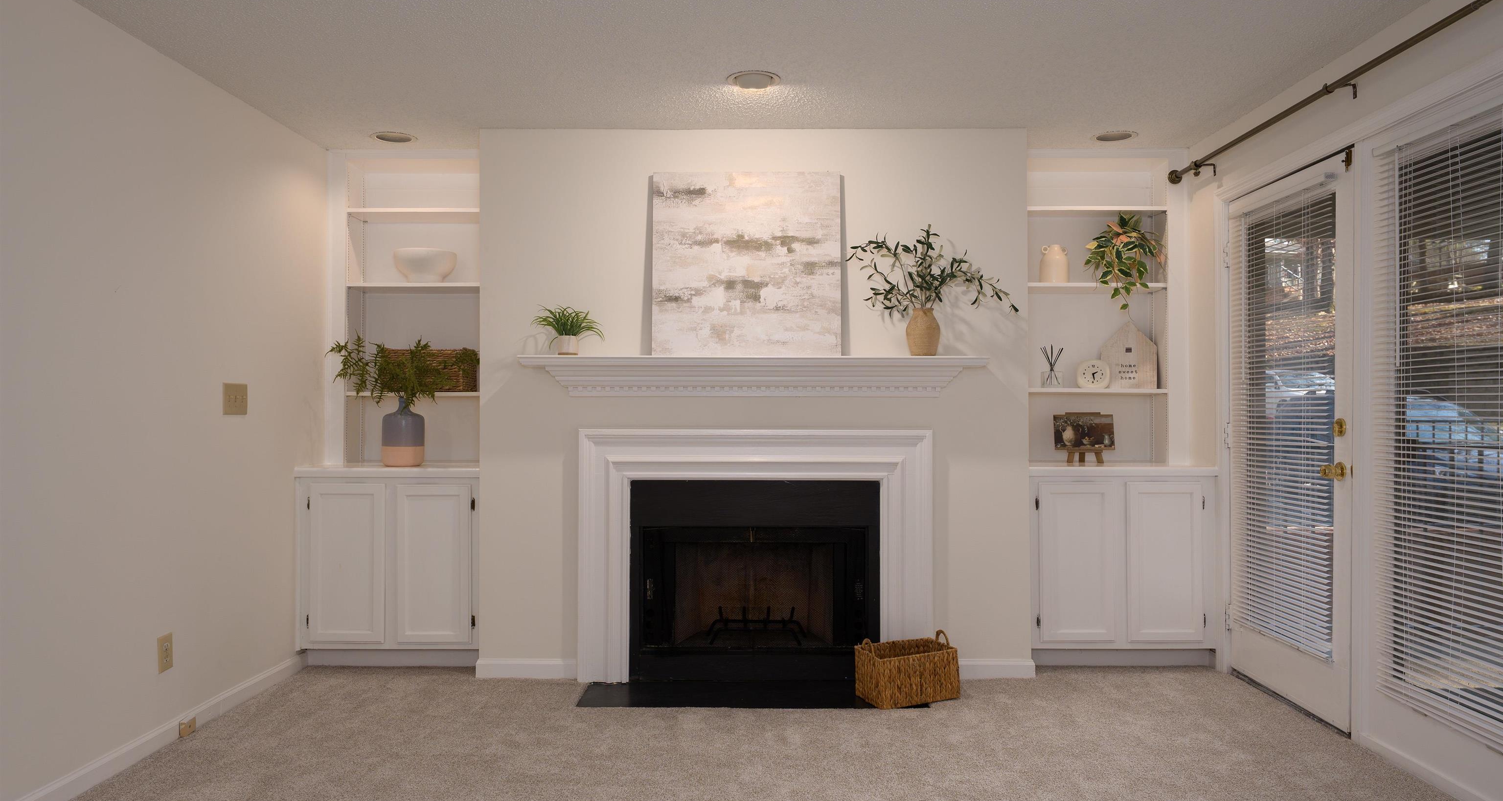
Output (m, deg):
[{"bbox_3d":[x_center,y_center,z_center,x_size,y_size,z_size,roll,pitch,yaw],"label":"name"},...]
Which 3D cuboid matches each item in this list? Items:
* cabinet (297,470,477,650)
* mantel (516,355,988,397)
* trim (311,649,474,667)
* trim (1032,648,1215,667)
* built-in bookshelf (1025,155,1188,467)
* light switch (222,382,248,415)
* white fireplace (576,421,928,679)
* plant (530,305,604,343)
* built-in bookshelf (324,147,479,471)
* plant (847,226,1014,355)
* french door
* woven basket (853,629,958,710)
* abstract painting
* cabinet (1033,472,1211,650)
[{"bbox_3d":[-1.607,0.711,4.730,0.825,0.795,0.560,0,-1,1],"label":"cabinet"},{"bbox_3d":[0.007,-0.101,4.290,1.970,0.172,0.215,0,0,0],"label":"mantel"},{"bbox_3d":[-1.605,1.161,4.559,0.820,0.100,0.016,0,-1,1],"label":"trim"},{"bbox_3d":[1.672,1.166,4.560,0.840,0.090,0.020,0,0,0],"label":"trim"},{"bbox_3d":[1.645,-0.438,4.857,0.840,1.490,0.270,0,-1,1],"label":"built-in bookshelf"},{"bbox_3d":[-2.028,-0.004,3.952,0.012,0.124,0.175,0,-1,1],"label":"light switch"},{"bbox_3d":[0.018,0.667,4.317,1.515,1.074,0.090,0,-1,1],"label":"white fireplace"},{"bbox_3d":[-0.786,-0.302,4.270,0.295,0.205,0.250,0,0,0],"label":"plant"},{"bbox_3d":[-1.610,-0.440,4.900,0.820,1.495,0.310,0,0,0],"label":"built-in bookshelf"},{"bbox_3d":[0.763,-0.462,4.235,0.690,0.550,0.360,0,0,0],"label":"plant"},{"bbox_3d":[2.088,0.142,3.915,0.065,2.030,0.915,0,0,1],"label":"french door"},{"bbox_3d":[0.645,1.091,4.130,0.400,0.250,0.225,0,0,-27],"label":"woven basket"},{"bbox_3d":[-0.018,-0.583,4.320,0.800,0.795,0.035,0,-4,1],"label":"abstract painting"},{"bbox_3d":[1.636,0.702,4.693,0.820,0.795,0.560,0,-1,1],"label":"cabinet"}]

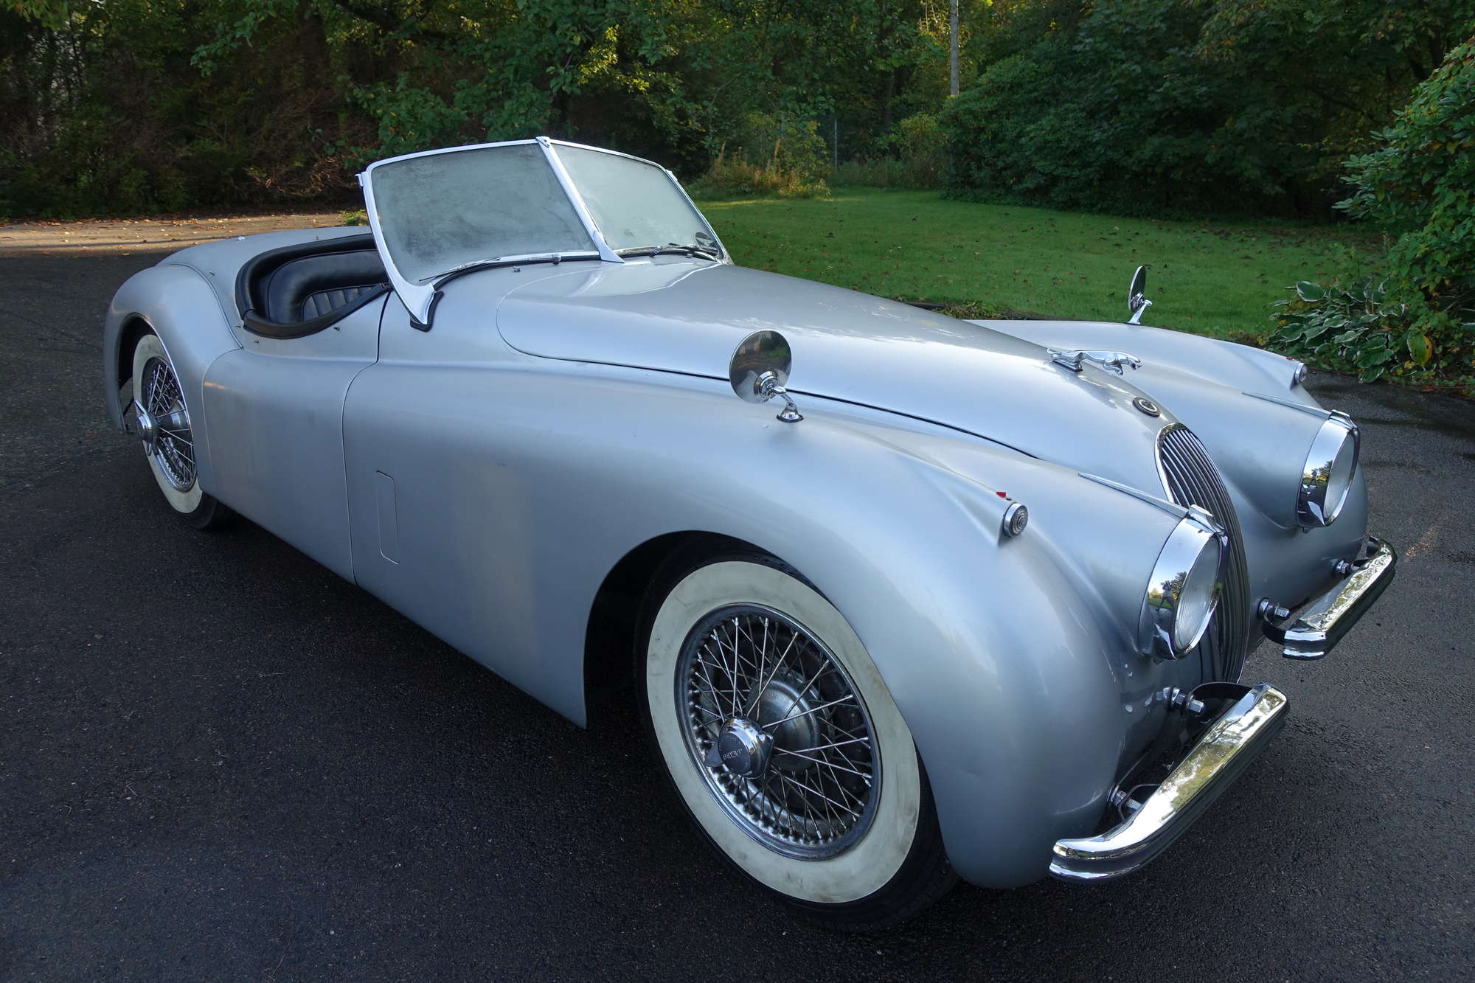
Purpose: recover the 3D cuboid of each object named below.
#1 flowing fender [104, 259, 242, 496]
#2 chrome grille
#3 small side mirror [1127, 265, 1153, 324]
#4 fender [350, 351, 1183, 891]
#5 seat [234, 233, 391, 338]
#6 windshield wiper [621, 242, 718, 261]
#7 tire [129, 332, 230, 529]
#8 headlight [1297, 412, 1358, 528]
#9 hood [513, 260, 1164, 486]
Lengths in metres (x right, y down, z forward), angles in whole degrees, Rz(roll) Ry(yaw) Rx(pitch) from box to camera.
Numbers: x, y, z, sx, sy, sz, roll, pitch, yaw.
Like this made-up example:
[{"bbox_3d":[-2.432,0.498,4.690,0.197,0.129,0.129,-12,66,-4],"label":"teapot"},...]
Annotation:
[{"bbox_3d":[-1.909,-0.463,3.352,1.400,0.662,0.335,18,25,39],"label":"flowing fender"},{"bbox_3d":[0.840,0.120,1.764,0.205,0.470,0.250,18,25,39],"label":"chrome grille"},{"bbox_3d":[0.973,-0.476,2.380,0.060,0.142,0.118,18,25,39],"label":"small side mirror"},{"bbox_3d":[-0.102,0.083,1.899,1.820,0.685,0.510,18,25,39],"label":"fender"},{"bbox_3d":[-1.040,-0.445,2.986,0.650,0.530,0.540,18,25,39],"label":"seat"},{"bbox_3d":[-0.165,-0.699,2.873,0.055,0.045,0.430,12,21,27],"label":"windshield wiper"},{"bbox_3d":[-1.823,-0.236,3.280,0.710,0.710,0.165,18,25,39],"label":"tire"},{"bbox_3d":[1.180,-0.034,1.953,0.090,0.227,0.215,18,25,39],"label":"headlight"},{"bbox_3d":[0.256,-0.316,2.189,1.550,0.240,0.880,18,25,39],"label":"hood"}]

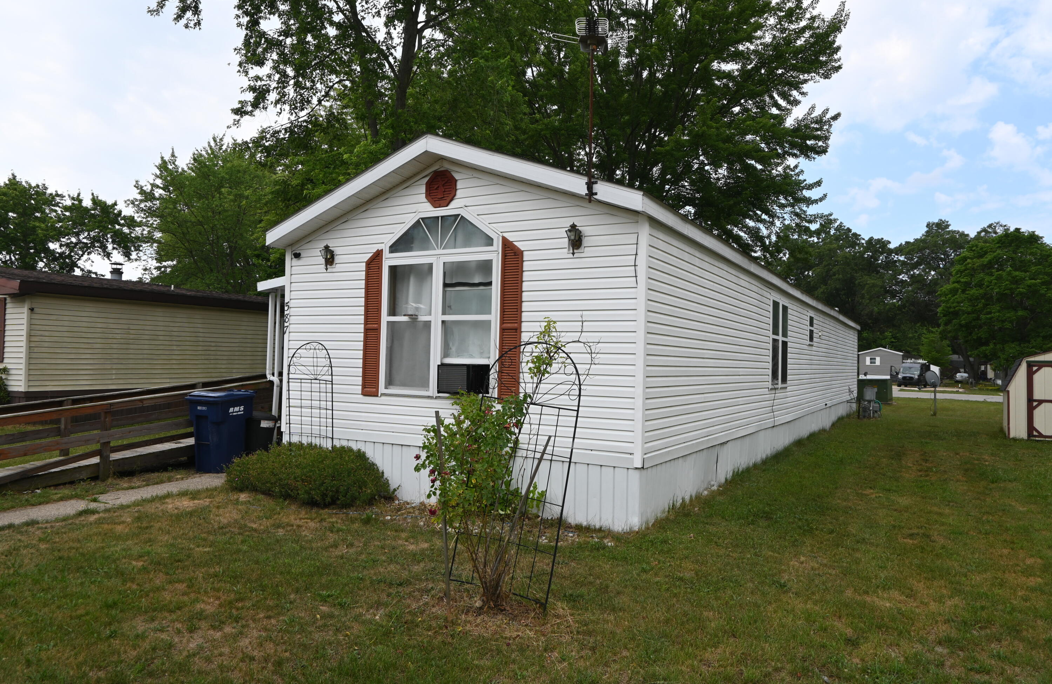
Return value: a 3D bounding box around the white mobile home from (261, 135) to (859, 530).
[{"bbox_3d":[3.953,0.168,16.259,5.111,3.988,20.283,1,-2,30],"label":"white mobile home"}]

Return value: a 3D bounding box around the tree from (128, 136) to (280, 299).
[{"bbox_3d":[-14.191,-3.592,32.129,8.000,11.493,8.000,1,-2,30],"label":"tree"}]

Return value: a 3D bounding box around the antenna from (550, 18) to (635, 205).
[{"bbox_3d":[0.598,-2.112,6.365,0.750,1.660,0.500,1,-2,5],"label":"antenna"}]

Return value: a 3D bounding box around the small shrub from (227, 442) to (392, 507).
[{"bbox_3d":[-2.593,1.447,8.040,2.100,0.640,1.050,1,-2,30],"label":"small shrub"}]

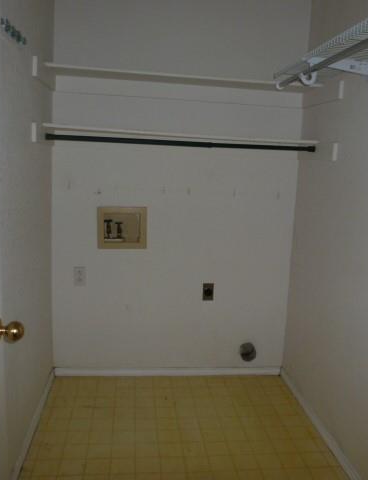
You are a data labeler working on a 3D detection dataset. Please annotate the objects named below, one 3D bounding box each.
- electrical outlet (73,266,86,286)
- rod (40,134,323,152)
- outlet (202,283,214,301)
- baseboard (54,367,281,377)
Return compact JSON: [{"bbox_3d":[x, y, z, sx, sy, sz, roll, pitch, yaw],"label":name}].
[{"bbox_3d":[-0.637,0.228,2.719,0.072,0.116,0.009,2,9,-7],"label":"electrical outlet"},{"bbox_3d":[0.007,-0.525,2.417,1.470,0.030,0.030,2,9,-7],"label":"rod"},{"bbox_3d":[0.158,0.334,2.823,0.072,0.112,0.013,2,9,-7],"label":"outlet"},{"bbox_3d":[-0.084,0.857,2.883,1.465,0.057,0.014,2,9,-7],"label":"baseboard"}]

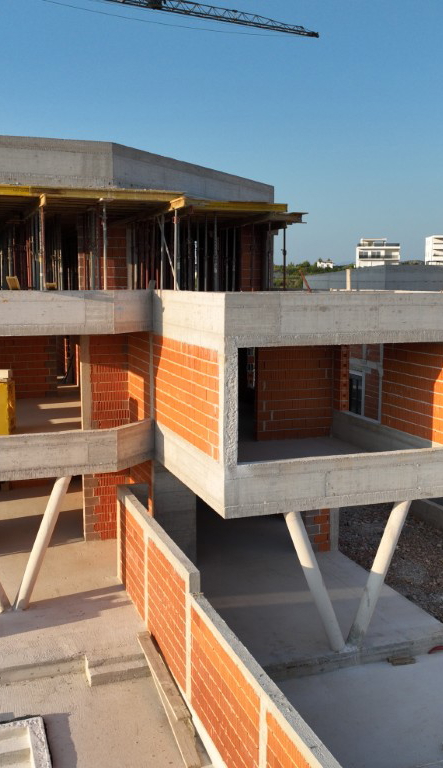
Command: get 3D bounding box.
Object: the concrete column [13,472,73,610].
[{"bbox_3d":[-3.900,3.417,15.666,0.280,3.130,0.280,18,1,-20],"label":"concrete column"}]

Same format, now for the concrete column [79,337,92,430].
[{"bbox_3d":[-3.588,-0.205,18.715,0.280,2.730,0.330,-2,8,-19],"label":"concrete column"}]

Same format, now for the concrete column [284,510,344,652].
[{"bbox_3d":[1.780,3.712,13.439,0.290,3.150,0.290,-23,14,-15],"label":"concrete column"}]

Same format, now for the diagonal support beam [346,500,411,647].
[{"bbox_3d":[3.084,3.658,13.879,0.290,3.150,0.290,19,1,-20],"label":"diagonal support beam"}]

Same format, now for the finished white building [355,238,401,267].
[{"bbox_3d":[41.990,-34.502,190.000,11.500,8.600,9.500,1,7,6],"label":"finished white building"}]

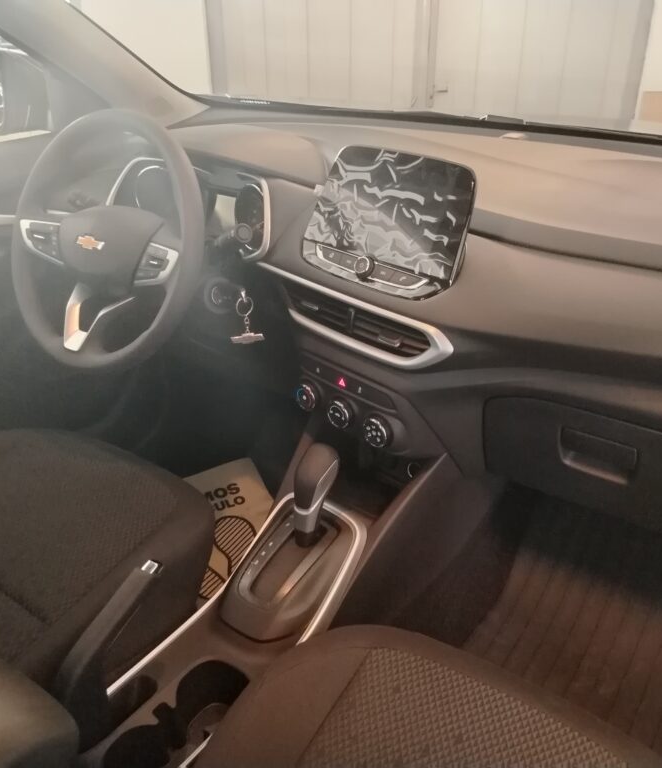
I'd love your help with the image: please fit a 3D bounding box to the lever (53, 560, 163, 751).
[{"bbox_3d":[-0.251,0.292,0.765,0.043,0.065,0.225,14,50,30],"label":"lever"}]

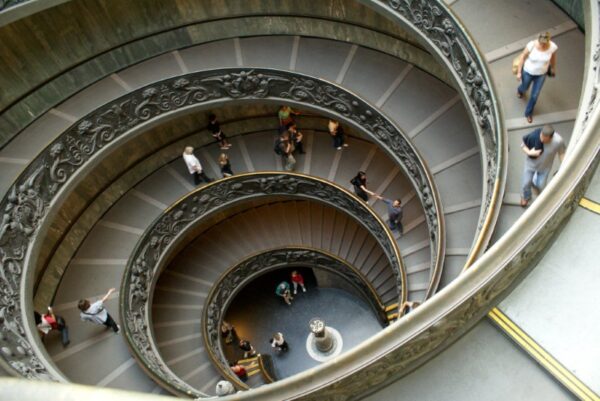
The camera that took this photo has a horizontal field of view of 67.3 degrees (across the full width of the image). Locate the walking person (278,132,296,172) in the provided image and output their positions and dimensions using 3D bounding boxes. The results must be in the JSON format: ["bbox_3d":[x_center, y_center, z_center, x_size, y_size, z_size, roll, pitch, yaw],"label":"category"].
[{"bbox_3d":[-0.425,-1.614,15.589,0.460,1.760,0.500,13,59,22],"label":"walking person"}]

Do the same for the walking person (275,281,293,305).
[{"bbox_3d":[-0.590,3.886,18.862,0.550,1.620,0.480,-25,52,-5],"label":"walking person"}]

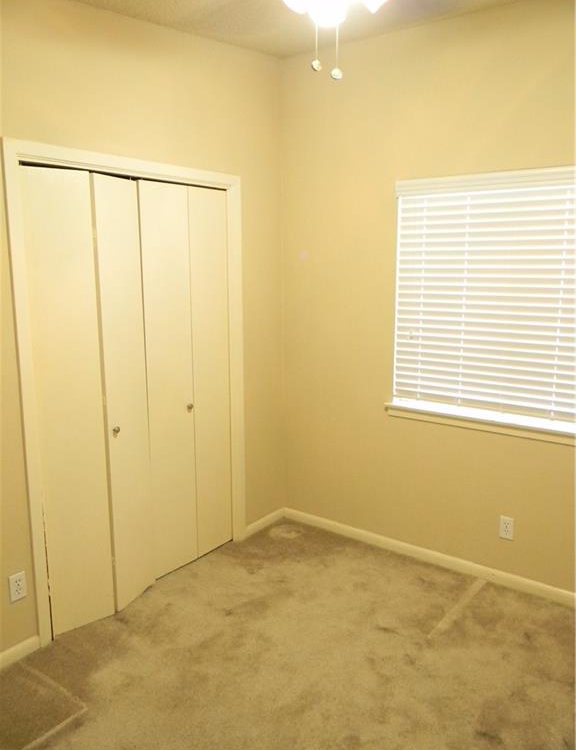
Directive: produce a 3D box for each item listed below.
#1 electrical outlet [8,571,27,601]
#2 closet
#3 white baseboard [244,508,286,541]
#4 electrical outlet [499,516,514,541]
[{"bbox_3d":[-1.136,0.892,2.614,0.012,0.115,0.070,8,13,36],"label":"electrical outlet"},{"bbox_3d":[-0.687,0.096,3.059,0.110,2.030,1.200,8,13,36],"label":"closet"},{"bbox_3d":[-0.149,0.935,3.940,0.016,0.064,0.400,8,13,36],"label":"white baseboard"},{"bbox_3d":[1.125,0.790,3.193,0.070,0.115,0.012,8,13,36],"label":"electrical outlet"}]

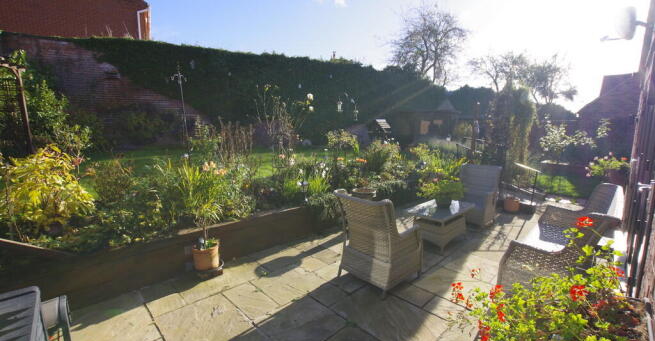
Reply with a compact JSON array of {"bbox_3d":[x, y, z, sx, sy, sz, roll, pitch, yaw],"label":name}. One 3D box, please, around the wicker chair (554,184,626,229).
[{"bbox_3d":[2.969,0.681,3.266,0.800,0.993,0.711,-7,10,-43],"label":"wicker chair"}]

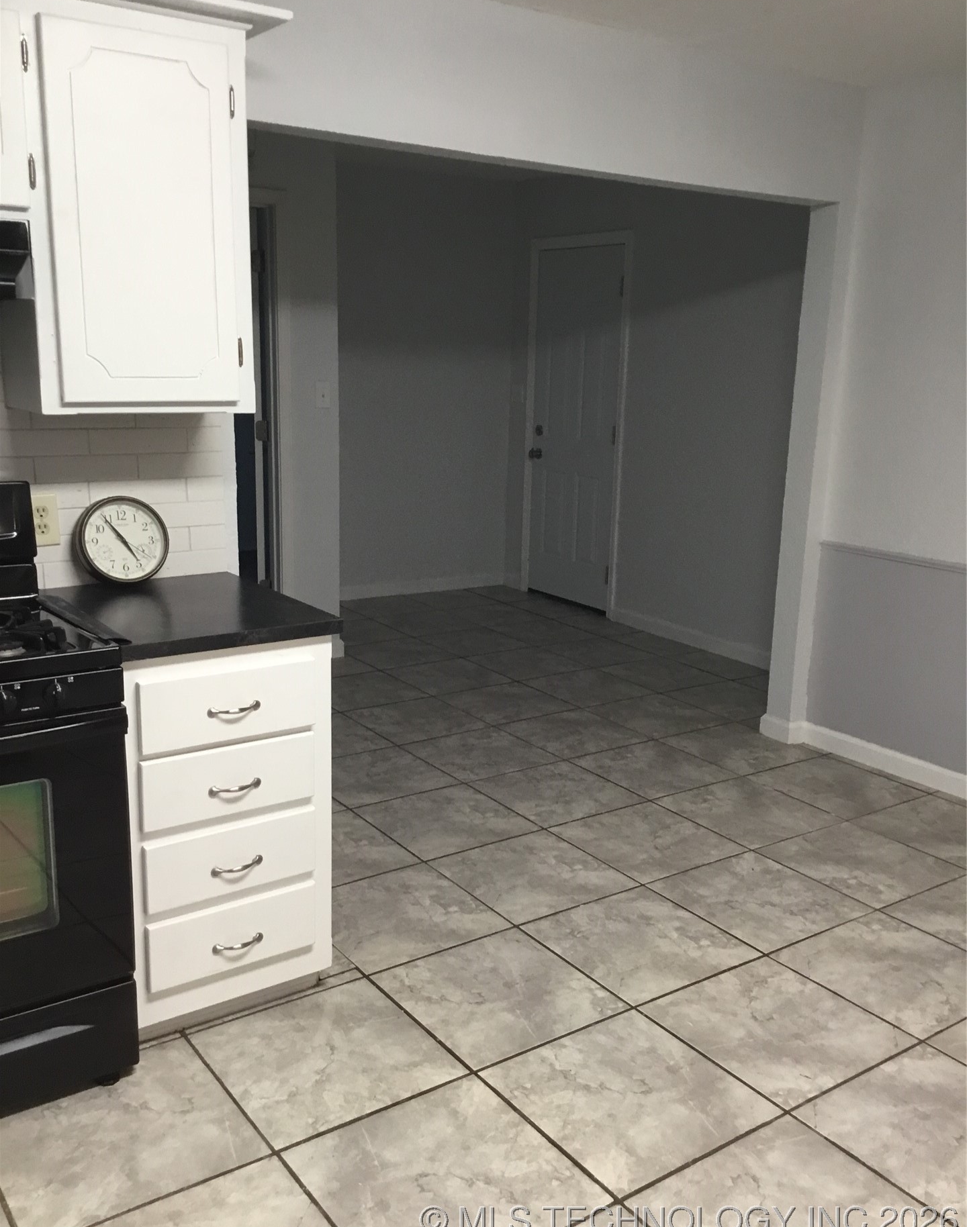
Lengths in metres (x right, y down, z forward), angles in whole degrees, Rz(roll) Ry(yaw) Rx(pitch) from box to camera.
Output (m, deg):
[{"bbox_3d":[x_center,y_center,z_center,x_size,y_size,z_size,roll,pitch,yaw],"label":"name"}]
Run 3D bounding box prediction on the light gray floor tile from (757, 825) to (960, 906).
[{"bbox_3d":[1.153,0.762,3.526,0.451,0.012,0.451,-7,16,-35],"label":"light gray floor tile"}]

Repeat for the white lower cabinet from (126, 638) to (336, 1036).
[{"bbox_3d":[-0.696,0.426,2.711,0.455,0.850,0.595,-7,16,-35],"label":"white lower cabinet"}]

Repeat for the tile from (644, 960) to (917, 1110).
[{"bbox_3d":[0.671,0.950,2.650,0.451,0.012,0.451,-7,16,-35],"label":"tile"}]

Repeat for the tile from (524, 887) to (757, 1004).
[{"bbox_3d":[0.408,0.860,3.017,0.449,0.012,0.449,-7,16,-35],"label":"tile"}]

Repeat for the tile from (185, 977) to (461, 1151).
[{"bbox_3d":[-0.338,0.956,2.498,0.449,0.012,0.449,-7,16,-35],"label":"tile"}]

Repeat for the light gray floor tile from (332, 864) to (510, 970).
[{"bbox_3d":[-0.228,0.812,3.109,0.452,0.012,0.452,-7,16,-35],"label":"light gray floor tile"}]

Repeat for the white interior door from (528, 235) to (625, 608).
[{"bbox_3d":[0.545,-1.076,6.680,0.064,2.098,0.862,-7,16,-35],"label":"white interior door"}]

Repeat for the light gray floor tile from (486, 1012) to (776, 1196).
[{"bbox_3d":[0.299,0.998,2.395,0.450,0.010,0.450,-7,16,-35],"label":"light gray floor tile"}]

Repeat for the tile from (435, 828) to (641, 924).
[{"bbox_3d":[0.145,0.767,3.379,0.449,0.012,0.449,-7,16,-35],"label":"tile"}]

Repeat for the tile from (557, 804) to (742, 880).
[{"bbox_3d":[0.518,0.719,3.638,0.449,0.012,0.449,-7,16,-35],"label":"tile"}]

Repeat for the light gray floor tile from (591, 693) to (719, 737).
[{"bbox_3d":[0.739,0.436,4.867,0.451,0.012,0.451,-7,16,-35],"label":"light gray floor tile"}]

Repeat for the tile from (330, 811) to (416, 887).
[{"bbox_3d":[-0.489,0.719,3.473,0.451,0.012,0.451,-7,16,-35],"label":"tile"}]

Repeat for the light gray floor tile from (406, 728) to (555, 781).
[{"bbox_3d":[-0.008,0.532,4.361,0.450,0.010,0.450,-7,16,-35],"label":"light gray floor tile"}]

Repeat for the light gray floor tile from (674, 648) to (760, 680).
[{"bbox_3d":[1.138,0.258,5.702,0.245,0.010,0.450,-7,16,-35],"label":"light gray floor tile"}]

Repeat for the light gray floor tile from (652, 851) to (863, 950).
[{"bbox_3d":[0.780,0.809,3.265,0.452,0.012,0.452,-7,16,-35],"label":"light gray floor tile"}]

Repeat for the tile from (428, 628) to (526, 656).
[{"bbox_3d":[-0.048,0.157,5.952,0.451,0.012,0.451,-7,16,-35],"label":"tile"}]

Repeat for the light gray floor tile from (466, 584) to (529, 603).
[{"bbox_3d":[0.126,-0.118,7.159,0.319,0.012,0.452,-7,16,-35],"label":"light gray floor tile"}]

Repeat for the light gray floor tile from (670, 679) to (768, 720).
[{"bbox_3d":[1.112,0.388,5.127,0.451,0.012,0.451,-7,16,-35],"label":"light gray floor tile"}]

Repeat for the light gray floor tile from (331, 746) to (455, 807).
[{"bbox_3d":[-0.381,0.579,4.102,0.450,0.010,0.450,-7,16,-35],"label":"light gray floor tile"}]

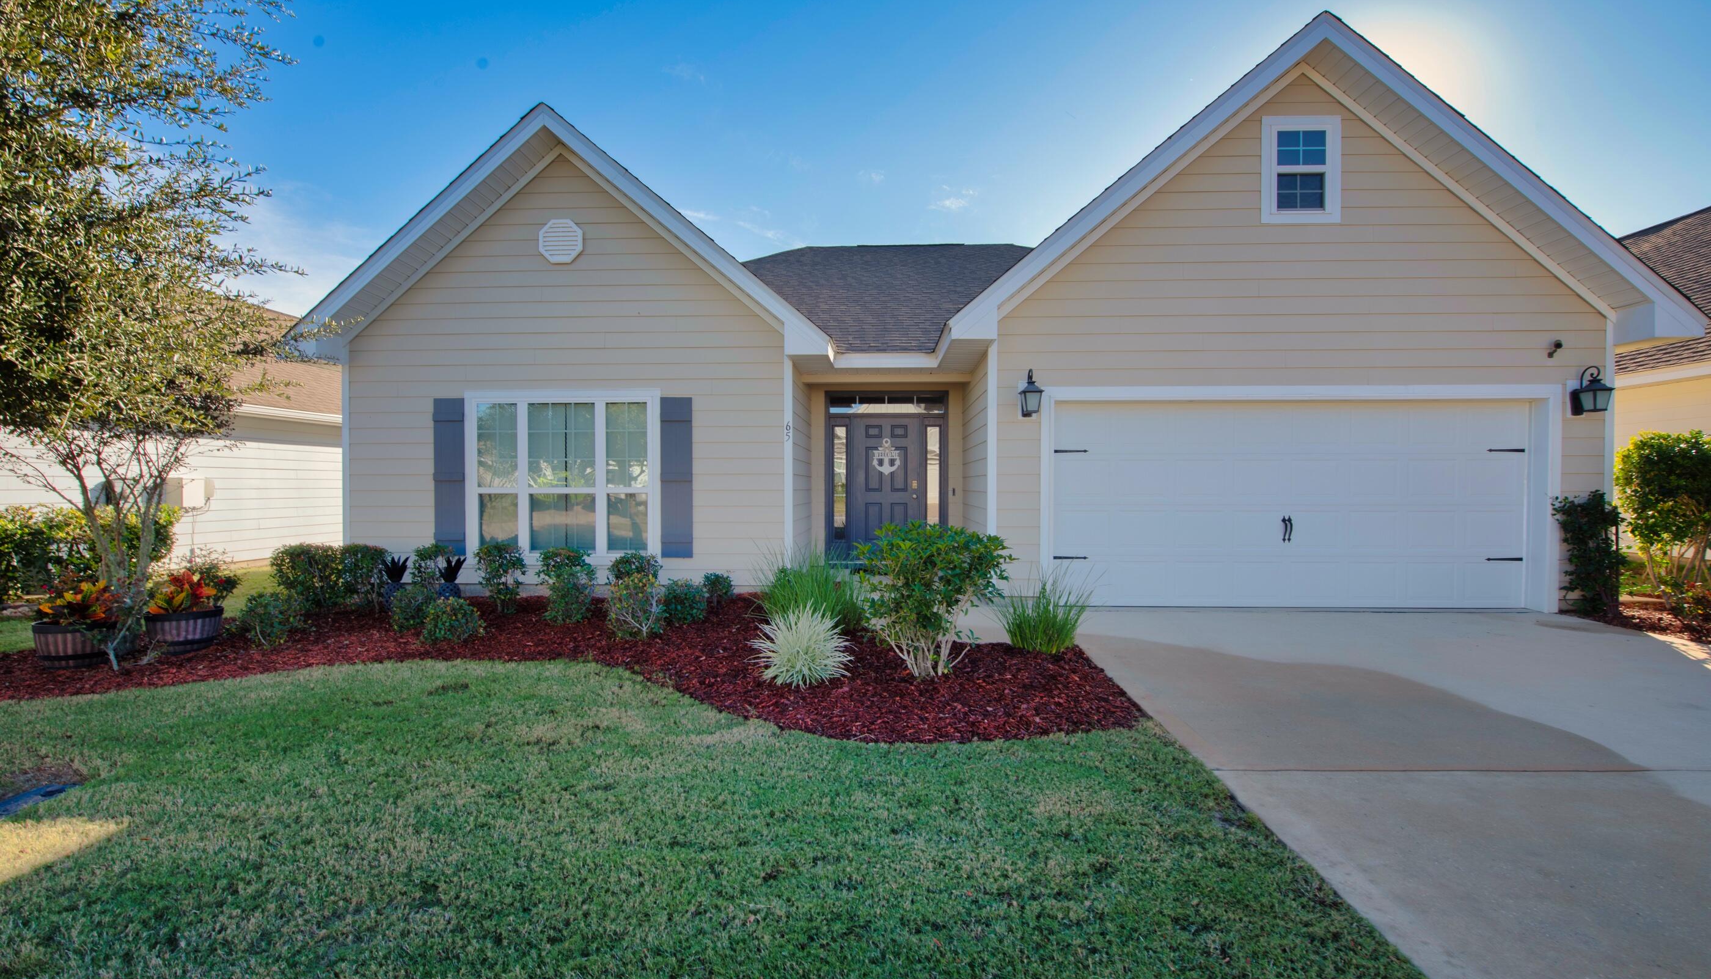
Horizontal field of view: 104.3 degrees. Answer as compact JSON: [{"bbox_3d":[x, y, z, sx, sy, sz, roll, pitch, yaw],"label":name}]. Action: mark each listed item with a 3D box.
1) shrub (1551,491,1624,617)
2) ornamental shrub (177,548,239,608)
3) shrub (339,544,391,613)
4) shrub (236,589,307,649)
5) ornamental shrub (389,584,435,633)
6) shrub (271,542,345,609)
[{"bbox_3d":[6.999,0.624,6.362,0.500,1.223,0.420,0,1,2],"label":"shrub"},{"bbox_3d":[-5.640,0.775,5.800,0.420,0.525,0.420,0,1,2],"label":"ornamental shrub"},{"bbox_3d":[-5.014,0.895,6.800,0.440,0.697,0.450,0,1,2],"label":"shrub"},{"bbox_3d":[-4.801,1.049,5.474,0.470,0.449,0.450,0,1,2],"label":"shrub"},{"bbox_3d":[-3.972,1.053,5.981,0.400,0.401,0.380,0,1,2],"label":"ornamental shrub"},{"bbox_3d":[-5.709,0.890,6.929,0.640,0.666,0.580,0,1,2],"label":"shrub"}]

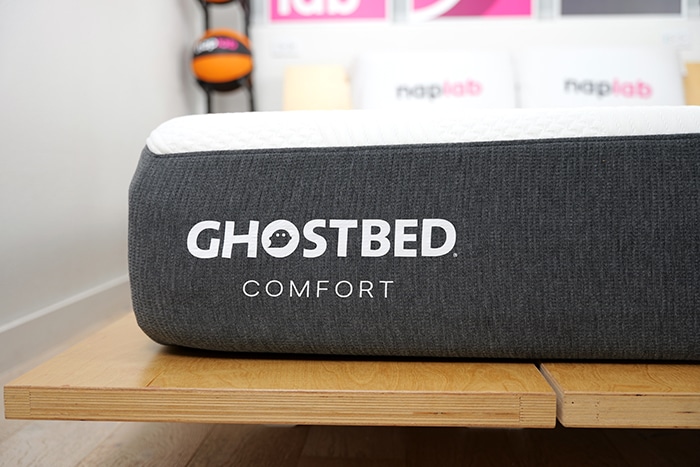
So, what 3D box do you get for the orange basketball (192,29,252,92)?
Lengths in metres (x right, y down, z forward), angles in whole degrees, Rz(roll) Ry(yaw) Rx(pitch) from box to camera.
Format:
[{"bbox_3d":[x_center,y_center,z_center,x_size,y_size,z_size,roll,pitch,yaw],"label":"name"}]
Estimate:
[{"bbox_3d":[-0.502,-0.681,3.070,0.240,0.240,0.240,0,10,1],"label":"orange basketball"}]

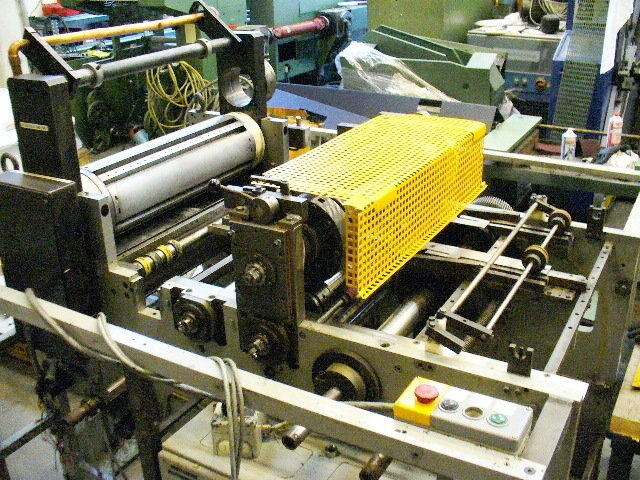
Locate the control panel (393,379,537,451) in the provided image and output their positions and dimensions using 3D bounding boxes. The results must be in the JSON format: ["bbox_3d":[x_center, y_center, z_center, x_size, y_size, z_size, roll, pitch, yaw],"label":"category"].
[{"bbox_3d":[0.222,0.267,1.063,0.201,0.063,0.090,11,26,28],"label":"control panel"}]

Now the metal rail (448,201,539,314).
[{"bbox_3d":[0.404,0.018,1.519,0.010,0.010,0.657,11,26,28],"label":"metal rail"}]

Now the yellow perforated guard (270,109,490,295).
[{"bbox_3d":[0.153,-0.132,1.665,0.286,0.191,0.766,11,26,28],"label":"yellow perforated guard"}]

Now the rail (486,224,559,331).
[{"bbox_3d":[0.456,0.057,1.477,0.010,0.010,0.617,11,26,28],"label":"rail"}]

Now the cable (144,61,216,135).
[{"bbox_3d":[-0.612,-0.621,3.000,0.300,0.310,0.120,11,26,28],"label":"cable"}]

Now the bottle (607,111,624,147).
[{"bbox_3d":[1.016,-0.374,2.347,0.044,0.144,0.032,-5,23,-7],"label":"bottle"}]

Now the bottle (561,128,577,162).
[{"bbox_3d":[0.819,-0.313,2.243,0.042,0.108,0.030,-5,23,-7],"label":"bottle"}]

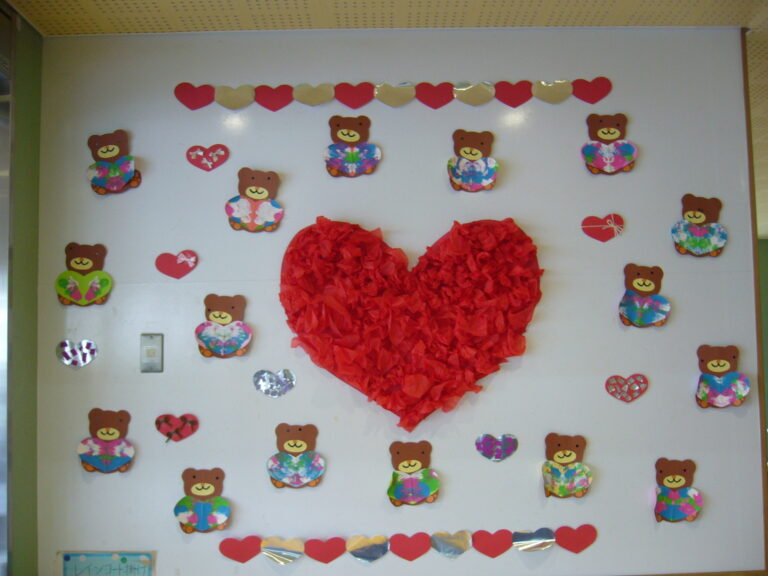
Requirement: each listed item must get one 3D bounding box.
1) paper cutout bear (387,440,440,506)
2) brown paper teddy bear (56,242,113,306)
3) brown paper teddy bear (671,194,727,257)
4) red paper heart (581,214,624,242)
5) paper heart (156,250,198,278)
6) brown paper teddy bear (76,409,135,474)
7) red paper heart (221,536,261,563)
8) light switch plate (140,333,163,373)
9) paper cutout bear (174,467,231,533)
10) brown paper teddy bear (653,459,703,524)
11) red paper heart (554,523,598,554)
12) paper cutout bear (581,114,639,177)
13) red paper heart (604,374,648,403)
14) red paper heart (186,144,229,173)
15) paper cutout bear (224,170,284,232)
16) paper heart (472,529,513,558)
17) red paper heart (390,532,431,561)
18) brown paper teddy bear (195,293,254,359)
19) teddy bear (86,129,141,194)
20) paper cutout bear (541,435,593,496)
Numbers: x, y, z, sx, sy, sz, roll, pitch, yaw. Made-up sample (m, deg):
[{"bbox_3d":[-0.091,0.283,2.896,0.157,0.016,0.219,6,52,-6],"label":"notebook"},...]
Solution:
[{"bbox_3d":[0.092,0.567,2.359,0.160,0.197,0.020,-3,-3,-1],"label":"paper cutout bear"},{"bbox_3d":[-0.911,-0.040,2.362,0.173,0.194,0.015,-1,-4,-1],"label":"brown paper teddy bear"},{"bbox_3d":[0.990,-0.196,2.423,0.174,0.194,0.020,4,-3,-1],"label":"brown paper teddy bear"},{"bbox_3d":[0.684,-0.185,2.422,0.134,0.084,0.008,-5,-3,-2],"label":"red paper heart"},{"bbox_3d":[-0.632,-0.071,2.370,0.131,0.090,0.008,-1,-4,-1],"label":"paper heart"},{"bbox_3d":[-0.836,0.460,2.336,0.172,0.194,0.025,-1,-4,-1],"label":"brown paper teddy bear"},{"bbox_3d":[-0.428,0.783,2.327,0.129,0.079,0.010,-1,-4,-1],"label":"red paper heart"},{"bbox_3d":[-0.702,0.197,2.352,0.070,0.119,0.010,-1,-4,-1],"label":"light switch plate"},{"bbox_3d":[-0.548,0.641,2.341,0.170,0.198,0.020,2,-3,-1],"label":"paper cutout bear"},{"bbox_3d":[0.907,0.620,2.374,0.150,0.201,0.020,0,-3,-1],"label":"brown paper teddy bear"},{"bbox_3d":[0.579,0.756,2.337,0.130,0.087,0.010,-1,-4,-1],"label":"red paper heart"},{"bbox_3d":[0.701,-0.446,2.404,0.179,0.195,0.012,-1,-4,-1],"label":"paper cutout bear"},{"bbox_3d":[0.737,0.306,2.357,0.132,0.086,0.008,-1,-4,-1],"label":"red paper heart"},{"bbox_3d":[-0.543,-0.401,2.401,0.131,0.086,0.010,-1,-4,-1],"label":"red paper heart"},{"bbox_3d":[-0.395,-0.268,2.381,0.182,0.198,0.015,-1,-4,-1],"label":"paper cutout bear"},{"bbox_3d":[0.331,0.777,2.358,0.125,0.090,0.008,-2,-3,-1],"label":"paper heart"},{"bbox_3d":[0.080,0.778,2.331,0.125,0.085,0.010,-1,-4,-1],"label":"red paper heart"},{"bbox_3d":[-0.486,0.118,2.361,0.174,0.196,0.025,-1,-4,-1],"label":"brown paper teddy bear"},{"bbox_3d":[-0.833,-0.389,2.394,0.161,0.190,0.020,-9,-3,-2],"label":"teddy bear"},{"bbox_3d":[0.554,0.536,2.343,0.153,0.195,0.025,-1,-4,-1],"label":"paper cutout bear"}]

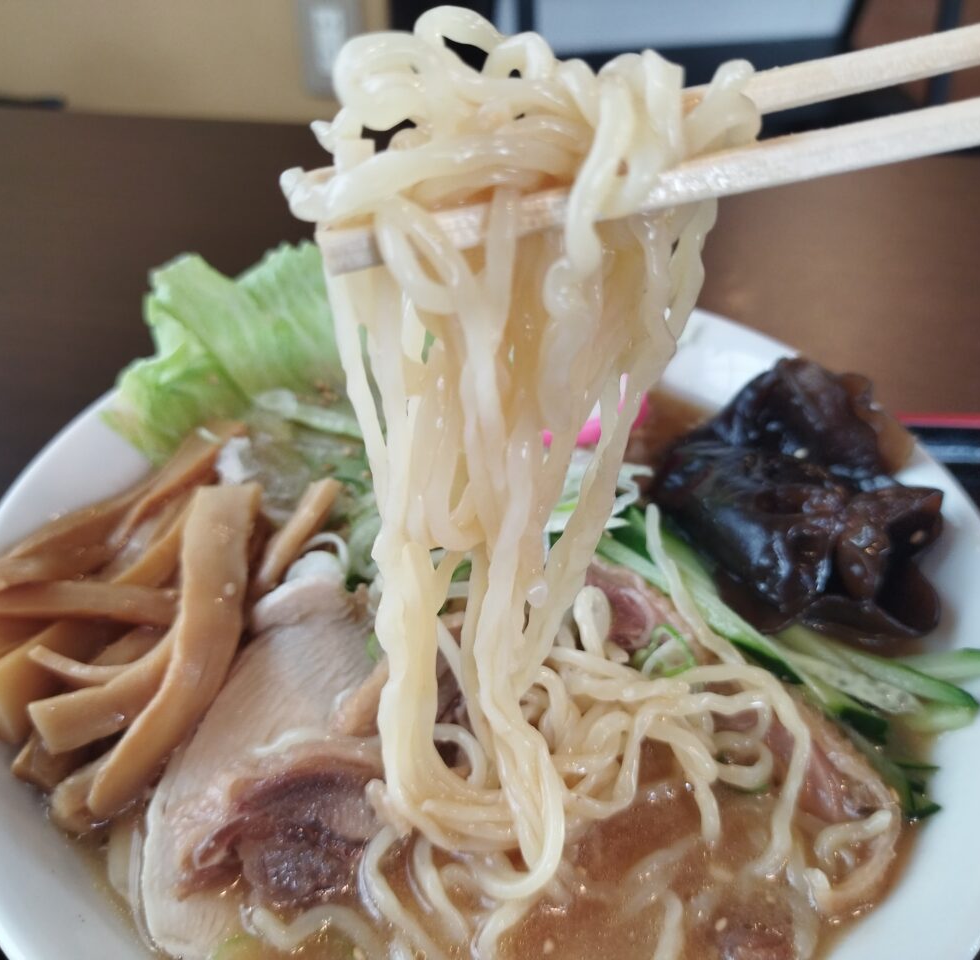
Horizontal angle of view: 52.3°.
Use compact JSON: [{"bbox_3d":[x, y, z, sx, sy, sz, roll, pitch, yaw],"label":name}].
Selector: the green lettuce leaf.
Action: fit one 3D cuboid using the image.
[{"bbox_3d":[-0.058,-0.037,0.263,0.074,0.040,0.042,-16,47,-18],"label":"green lettuce leaf"}]

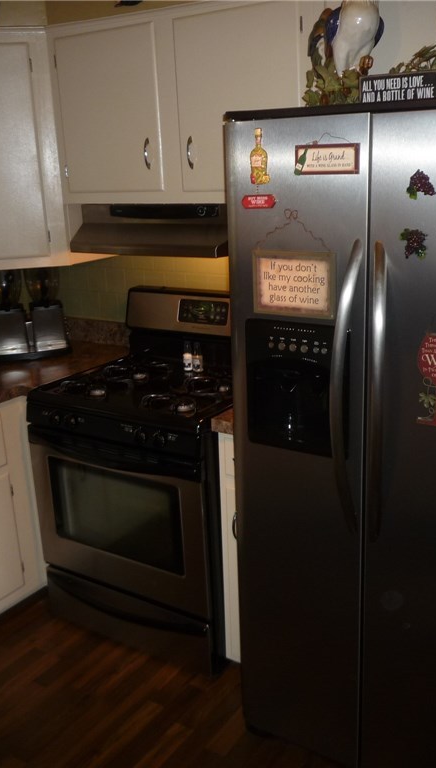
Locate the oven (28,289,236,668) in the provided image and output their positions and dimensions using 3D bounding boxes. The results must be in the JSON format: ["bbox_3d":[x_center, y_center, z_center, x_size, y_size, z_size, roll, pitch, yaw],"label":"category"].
[{"bbox_3d":[-0.193,0.299,2.779,0.757,1.184,0.710,8,20,32],"label":"oven"}]

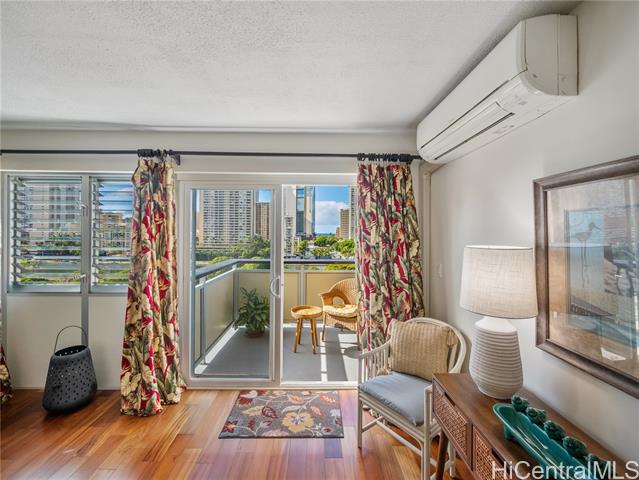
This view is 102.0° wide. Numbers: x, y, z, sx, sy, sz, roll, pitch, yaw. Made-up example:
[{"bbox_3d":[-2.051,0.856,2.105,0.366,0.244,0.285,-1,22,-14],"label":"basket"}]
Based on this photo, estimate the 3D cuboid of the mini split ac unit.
[{"bbox_3d":[0.985,-0.813,1.673,0.255,0.338,1.100,0,1,-2],"label":"mini split ac unit"}]

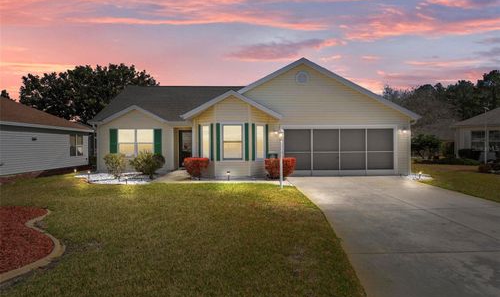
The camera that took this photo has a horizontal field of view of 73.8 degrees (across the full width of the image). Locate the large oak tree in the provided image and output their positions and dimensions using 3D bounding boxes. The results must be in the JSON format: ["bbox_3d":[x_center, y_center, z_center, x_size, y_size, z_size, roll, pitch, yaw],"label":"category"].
[{"bbox_3d":[-16.400,-3.450,34.000,14.500,9.700,13.000,0,1,0],"label":"large oak tree"}]

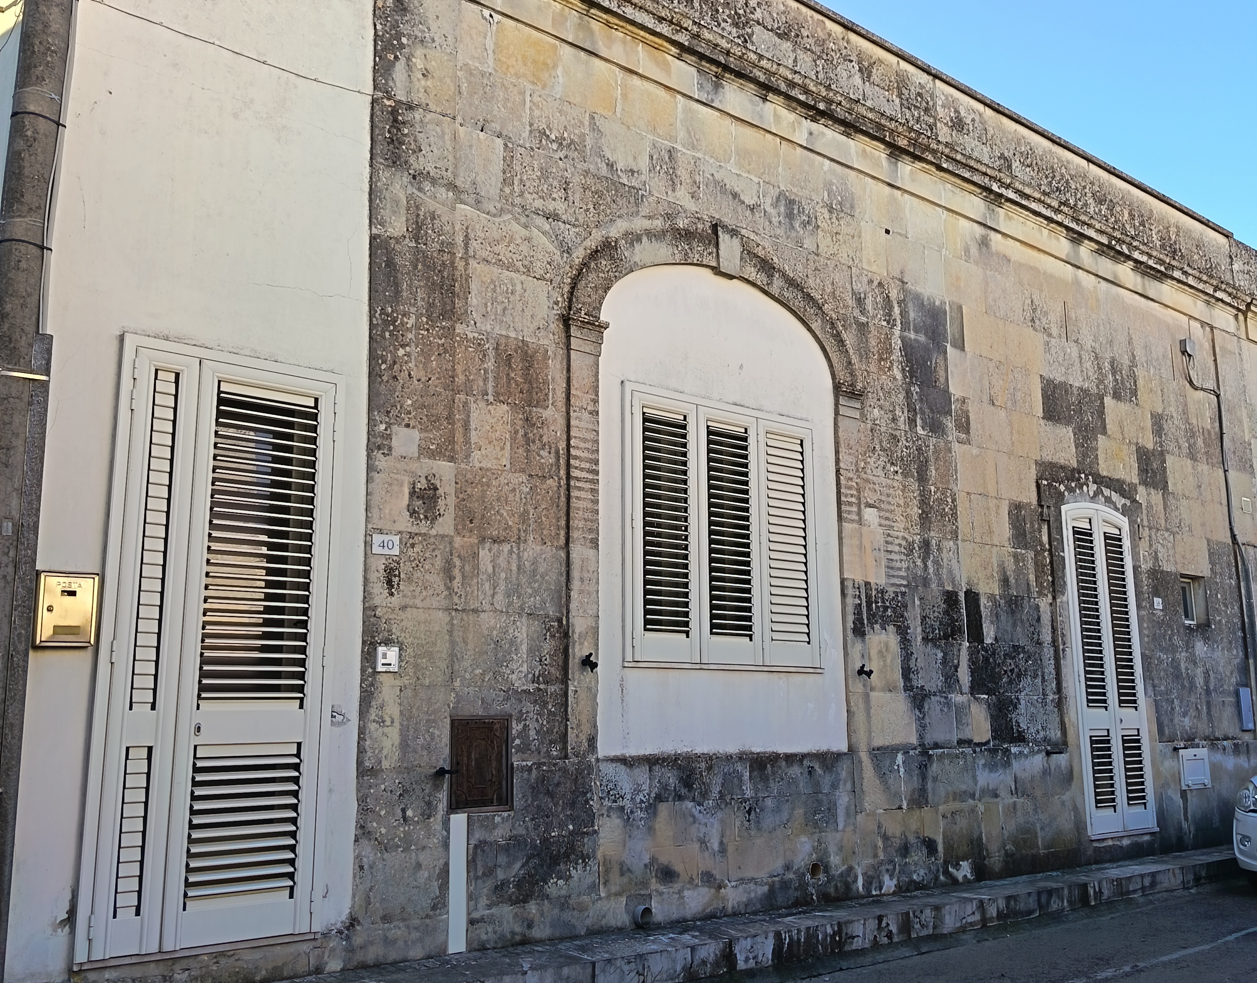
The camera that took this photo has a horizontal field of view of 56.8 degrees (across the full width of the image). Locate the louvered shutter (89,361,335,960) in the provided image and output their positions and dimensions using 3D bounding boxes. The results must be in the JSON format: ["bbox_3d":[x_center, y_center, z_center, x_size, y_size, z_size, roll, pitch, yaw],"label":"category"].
[{"bbox_3d":[-1.899,0.708,5.408,1.030,2.673,0.080,8,-14,-38],"label":"louvered shutter"}]

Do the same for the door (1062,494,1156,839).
[{"bbox_3d":[4.222,1.538,10.279,1.129,2.873,0.080,8,-14,-38],"label":"door"}]

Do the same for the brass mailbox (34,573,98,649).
[{"bbox_3d":[-2.404,0.513,4.963,0.229,0.307,0.085,8,-14,-38],"label":"brass mailbox"}]

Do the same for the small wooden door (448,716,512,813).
[{"bbox_3d":[-0.792,1.441,6.164,0.383,0.491,0.050,8,-14,-38],"label":"small wooden door"}]

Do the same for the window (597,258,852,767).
[{"bbox_3d":[0.612,0.080,7.638,2.128,3.202,0.130,8,-14,-38],"label":"window"}]

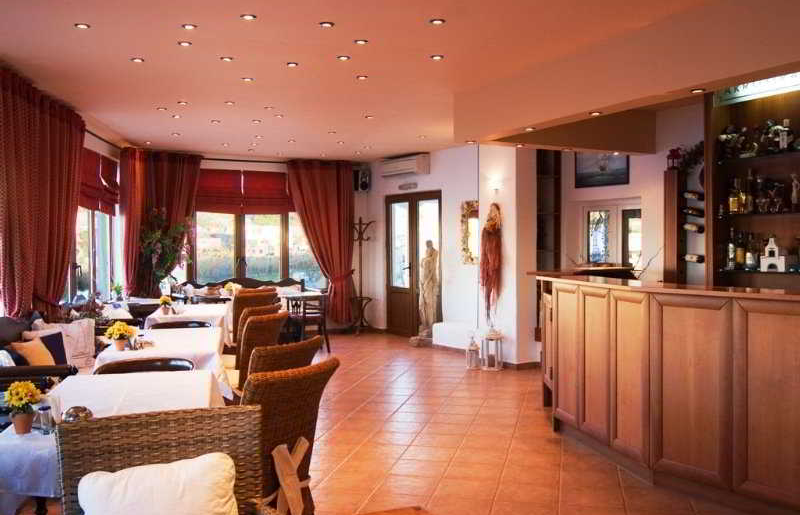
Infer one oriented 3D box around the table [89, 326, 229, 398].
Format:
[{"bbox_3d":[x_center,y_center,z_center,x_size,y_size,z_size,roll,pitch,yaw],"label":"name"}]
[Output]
[{"bbox_3d":[-1.440,0.891,4.670,0.680,0.750,1.260,0,1,-10],"label":"table"}]

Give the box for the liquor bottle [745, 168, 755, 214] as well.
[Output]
[{"bbox_3d":[2.928,-0.561,6.150,0.080,0.360,0.080,0,1,-35],"label":"liquor bottle"}]

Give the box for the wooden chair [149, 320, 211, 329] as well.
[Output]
[{"bbox_3d":[-1.671,0.897,5.598,0.550,0.780,0.550,0,1,-14],"label":"wooden chair"}]

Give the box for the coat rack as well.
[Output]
[{"bbox_3d":[-0.624,0.272,11.600,0.460,1.830,0.460,0,1,-3],"label":"coat rack"}]

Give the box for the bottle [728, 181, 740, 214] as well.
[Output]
[{"bbox_3d":[2.630,-0.472,5.770,0.088,0.265,0.080,0,1,25],"label":"bottle"}]

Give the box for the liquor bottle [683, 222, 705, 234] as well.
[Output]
[{"bbox_3d":[2.730,-0.280,6.850,0.077,0.077,0.300,0,11,-34],"label":"liquor bottle"}]

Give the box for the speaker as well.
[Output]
[{"bbox_3d":[-0.616,-1.249,11.750,0.230,0.410,0.230,-1,1,-28],"label":"speaker"}]

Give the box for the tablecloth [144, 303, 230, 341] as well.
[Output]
[{"bbox_3d":[-2.000,0.662,7.100,0.760,0.320,1.500,0,1,-13],"label":"tablecloth"}]

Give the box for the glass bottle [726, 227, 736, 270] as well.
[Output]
[{"bbox_3d":[2.800,-0.073,6.200,0.073,0.345,0.073,0,1,-35],"label":"glass bottle"}]

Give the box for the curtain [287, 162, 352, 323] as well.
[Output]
[{"bbox_3d":[-1.240,-0.229,11.520,1.100,2.540,0.250,-1,1,-27],"label":"curtain"}]

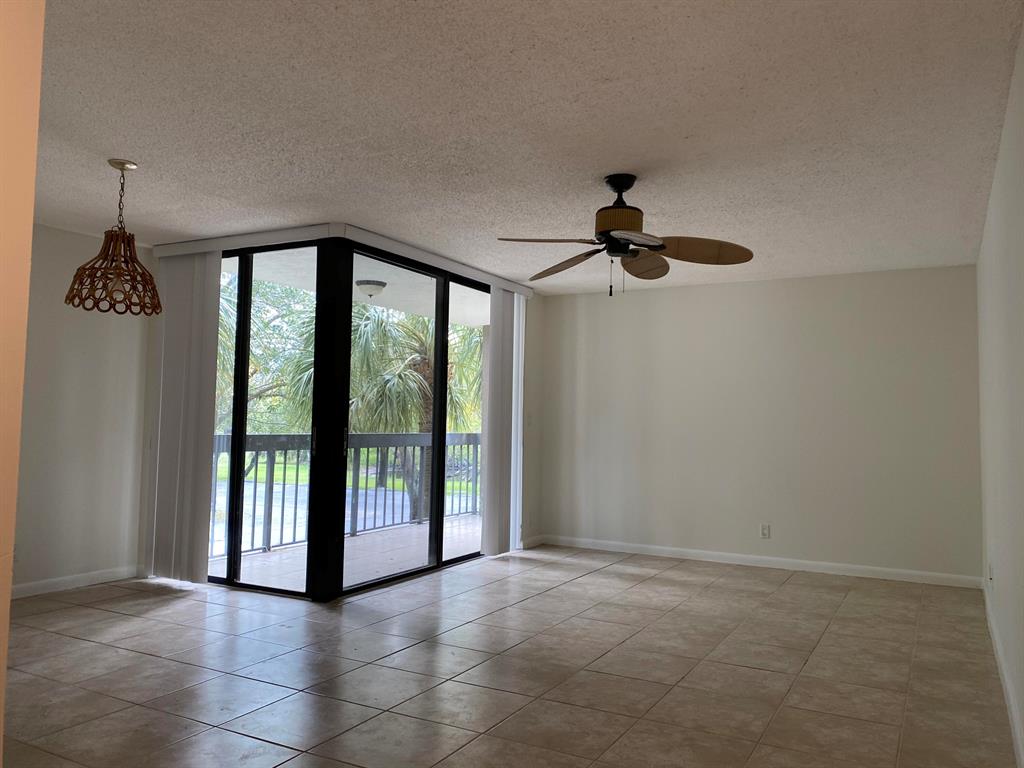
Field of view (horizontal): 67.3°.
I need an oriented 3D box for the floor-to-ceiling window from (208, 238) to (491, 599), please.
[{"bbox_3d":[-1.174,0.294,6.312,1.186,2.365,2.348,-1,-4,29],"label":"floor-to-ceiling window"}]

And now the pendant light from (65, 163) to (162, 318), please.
[{"bbox_3d":[-2.015,-0.756,3.938,0.440,0.760,0.440,-1,-4,29],"label":"pendant light"}]

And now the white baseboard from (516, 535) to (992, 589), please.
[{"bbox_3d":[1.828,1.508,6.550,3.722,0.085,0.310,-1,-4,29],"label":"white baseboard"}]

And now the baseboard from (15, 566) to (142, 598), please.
[{"bbox_3d":[-2.950,1.341,5.241,0.025,0.085,0.901,-1,-4,29],"label":"baseboard"}]

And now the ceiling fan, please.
[{"bbox_3d":[0.568,-0.772,4.011,1.300,0.620,1.300,-1,-4,29],"label":"ceiling fan"}]

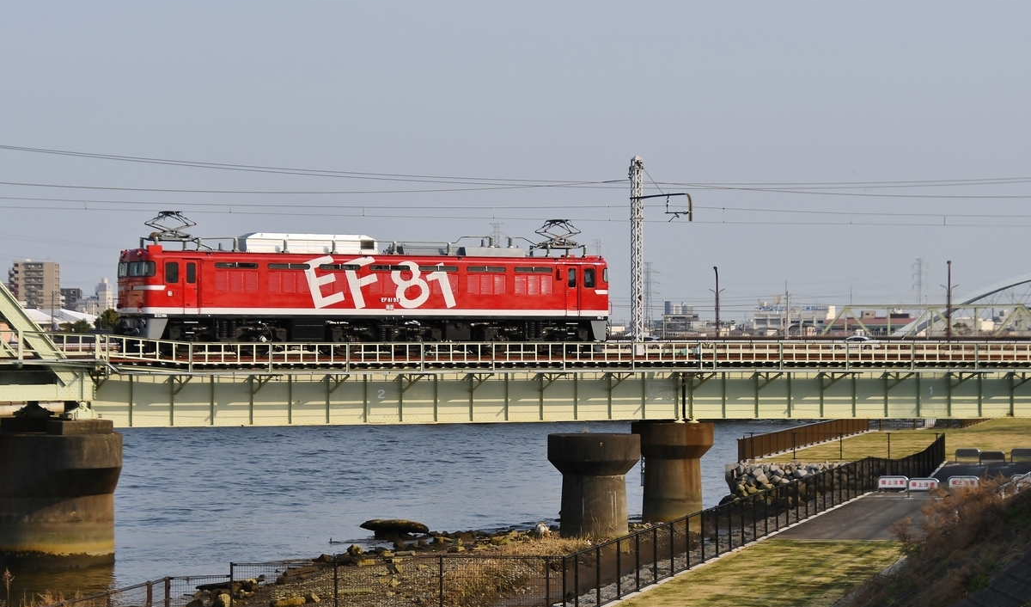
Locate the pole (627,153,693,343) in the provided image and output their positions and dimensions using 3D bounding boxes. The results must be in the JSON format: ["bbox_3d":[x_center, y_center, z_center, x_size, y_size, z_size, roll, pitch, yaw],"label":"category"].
[{"bbox_3d":[5.290,-1.750,107.760,0.420,7.300,3.750,0,-1,-30],"label":"pole"}]

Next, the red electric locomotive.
[{"bbox_3d":[-4.930,-0.540,101.360,18.500,4.630,2.900,0,-1,-30],"label":"red electric locomotive"}]

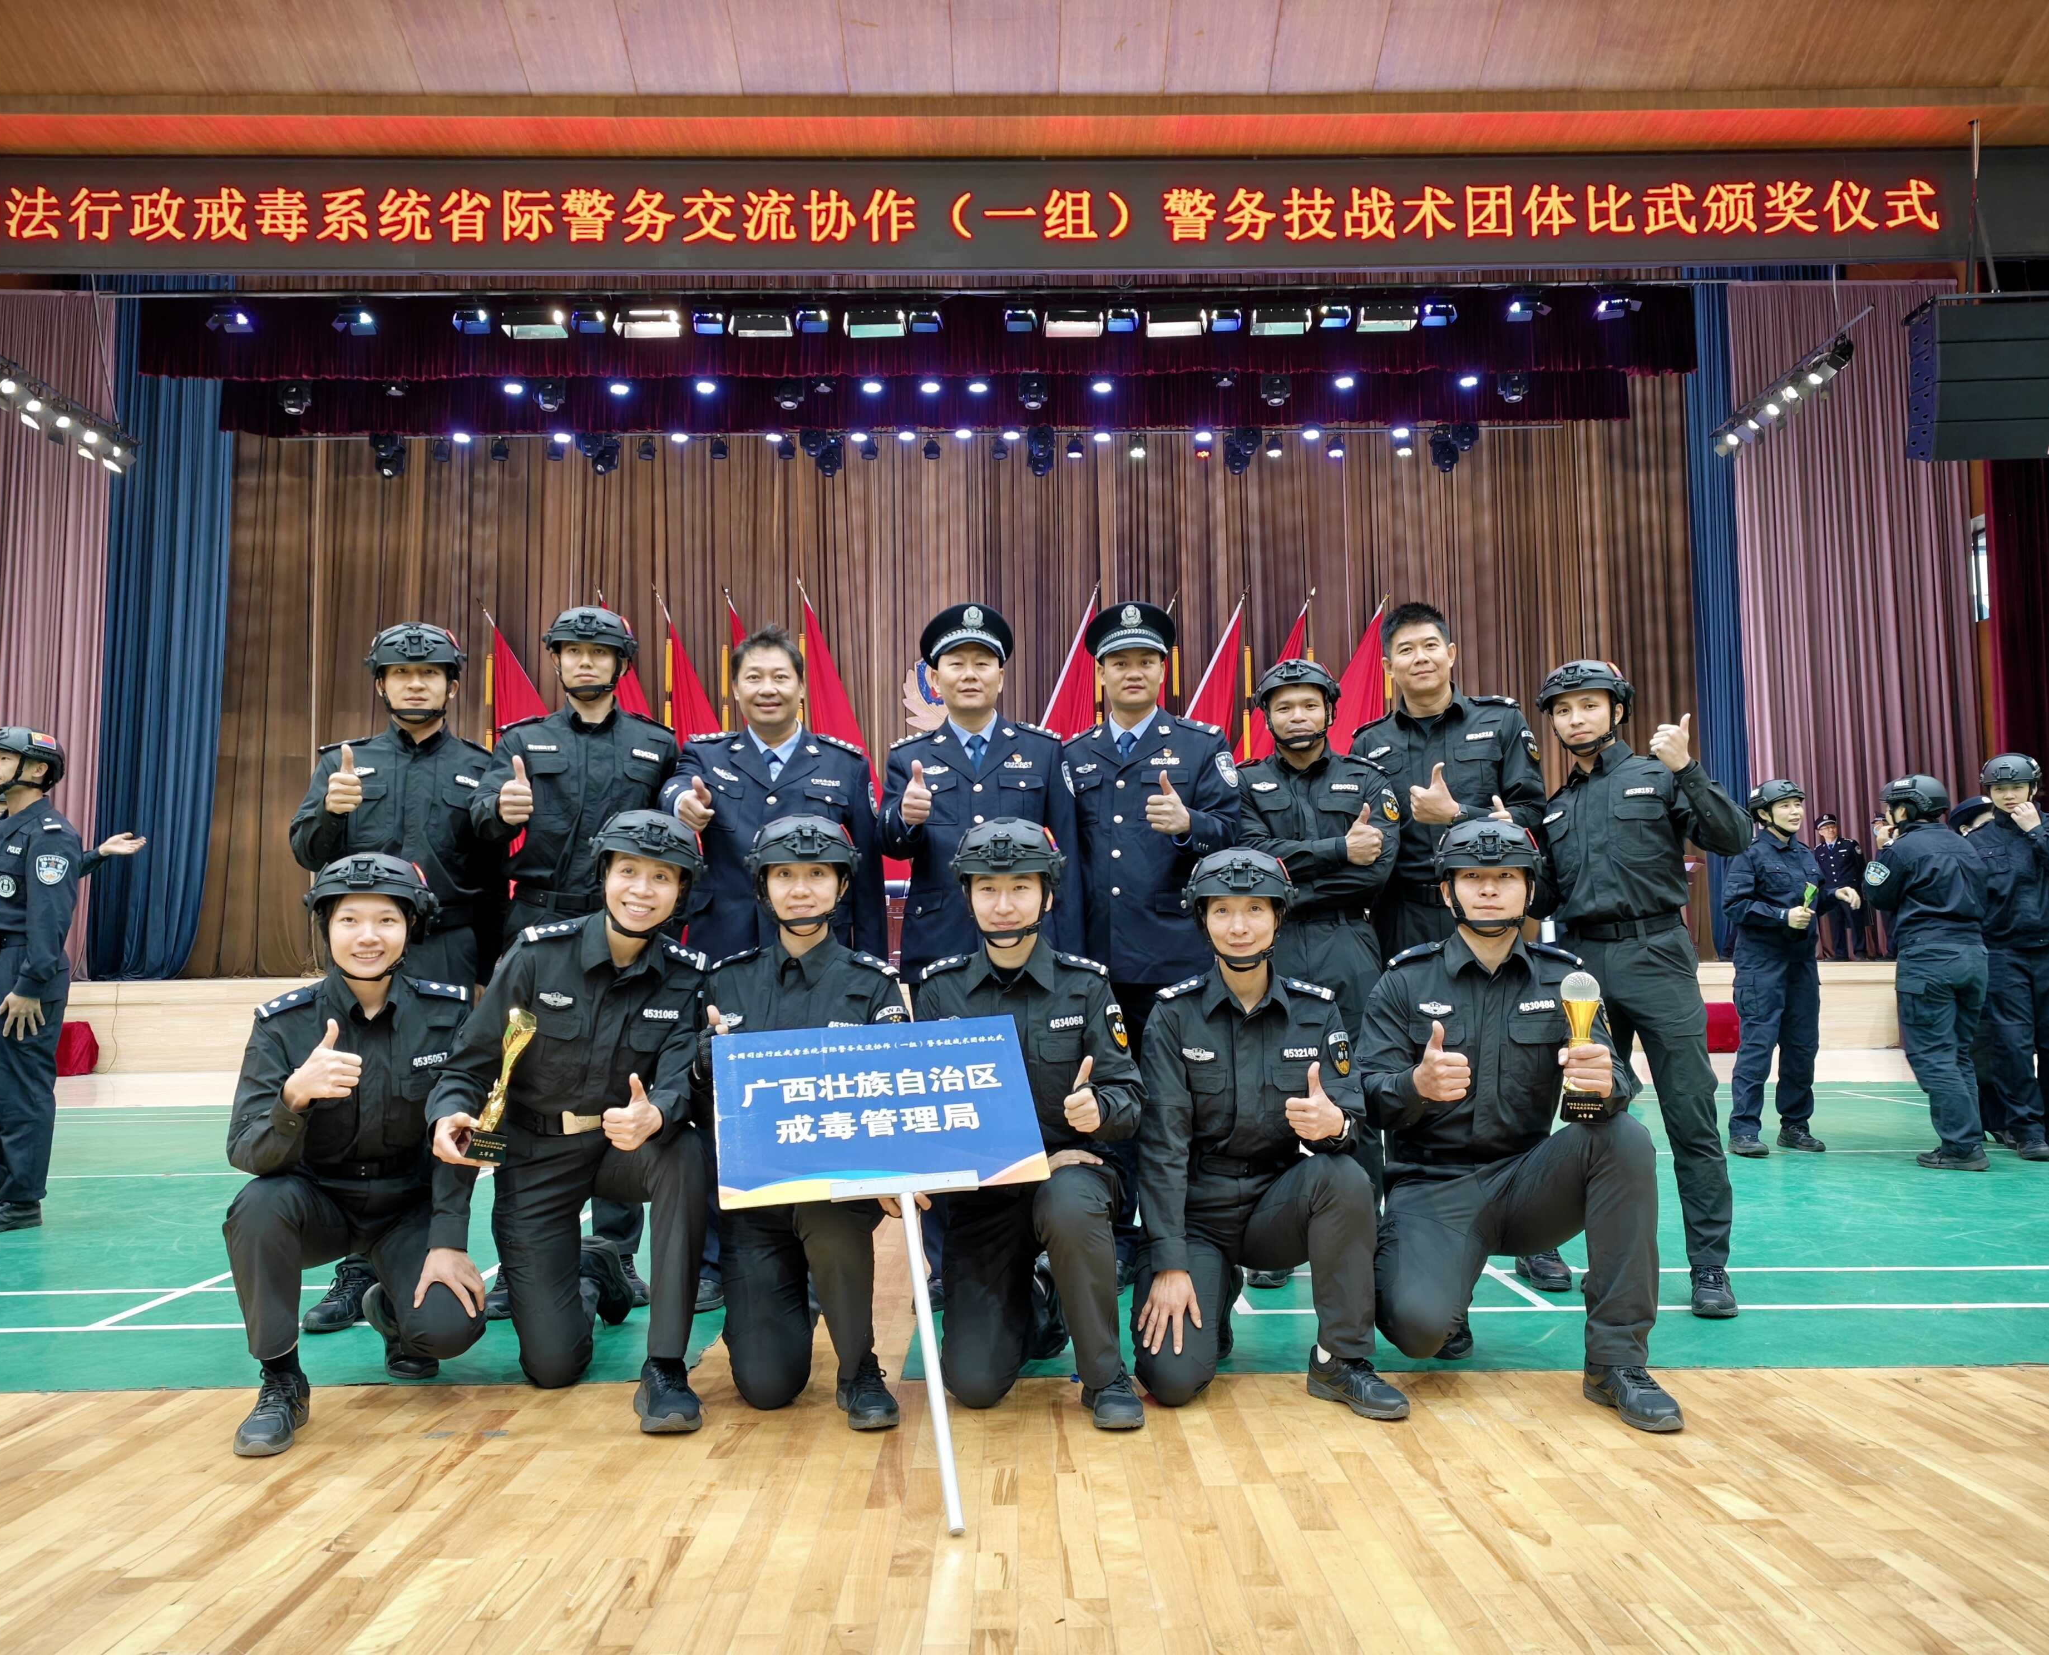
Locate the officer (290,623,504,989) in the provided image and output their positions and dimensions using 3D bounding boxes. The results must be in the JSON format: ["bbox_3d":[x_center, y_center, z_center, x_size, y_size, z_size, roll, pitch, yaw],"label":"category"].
[{"bbox_3d":[-1.554,0.341,3.730,0.529,1.753,0.421,1,-6,-19],"label":"officer"}]

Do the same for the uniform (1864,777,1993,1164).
[{"bbox_3d":[3.818,0.588,6.217,0.470,1.630,0.420,3,-6,-32],"label":"uniform"}]

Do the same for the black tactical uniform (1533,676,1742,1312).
[{"bbox_3d":[1.574,0.374,3.821,0.588,1.641,0.510,-3,-6,20],"label":"black tactical uniform"}]

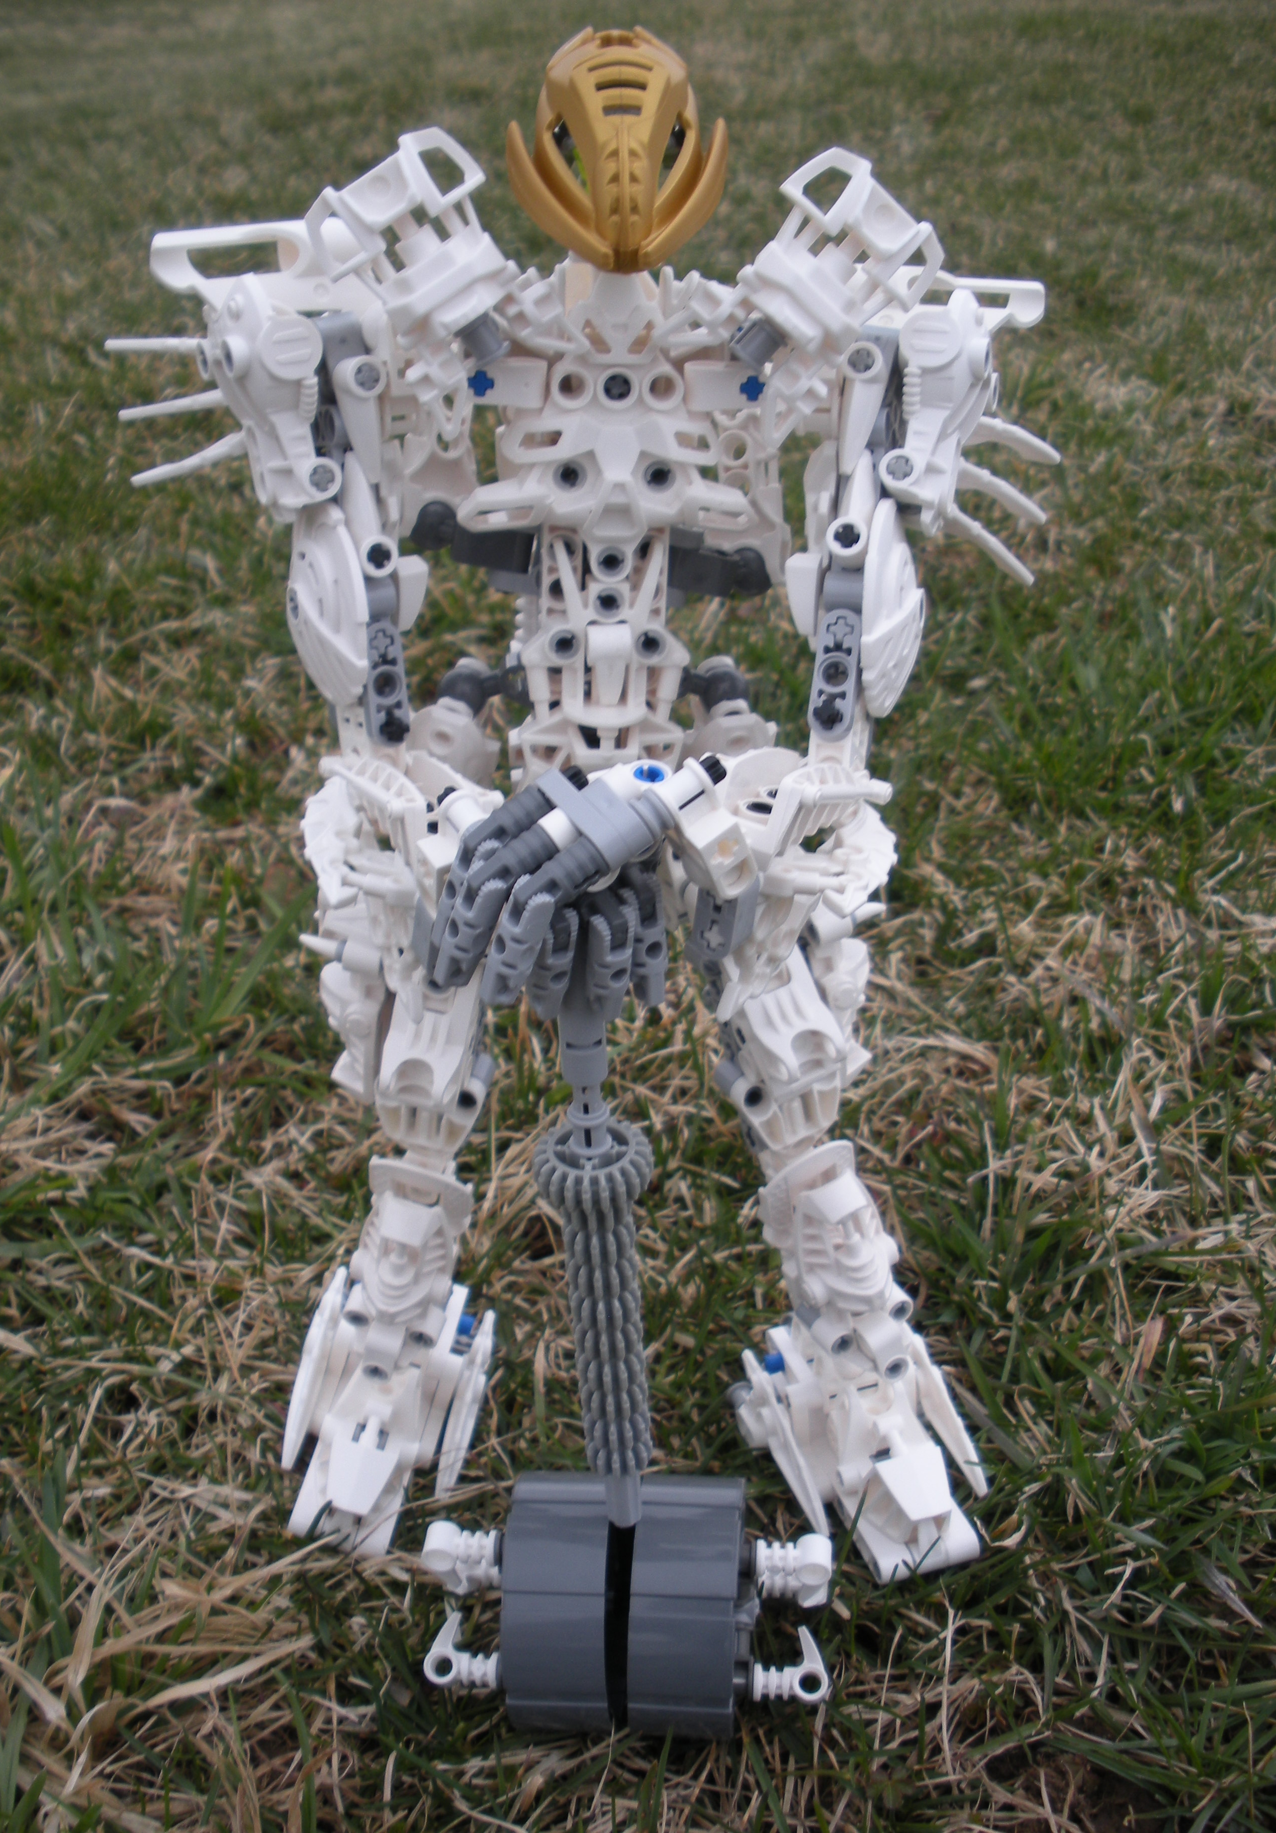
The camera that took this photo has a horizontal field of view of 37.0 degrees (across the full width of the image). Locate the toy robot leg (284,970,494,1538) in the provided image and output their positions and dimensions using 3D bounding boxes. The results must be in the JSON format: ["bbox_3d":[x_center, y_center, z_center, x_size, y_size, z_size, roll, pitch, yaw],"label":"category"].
[{"bbox_3d":[-0.057,0.074,0.424,0.044,0.144,0.058,9,33,15],"label":"toy robot leg"}]

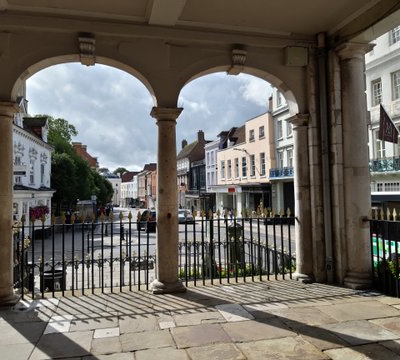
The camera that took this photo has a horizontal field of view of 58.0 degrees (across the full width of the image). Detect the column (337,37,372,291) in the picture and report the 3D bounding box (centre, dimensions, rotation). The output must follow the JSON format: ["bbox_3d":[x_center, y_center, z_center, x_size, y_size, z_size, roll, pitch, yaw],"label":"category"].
[{"bbox_3d":[2.719,-0.287,6.303,0.565,4.152,0.565,0,-3,-14],"label":"column"}]

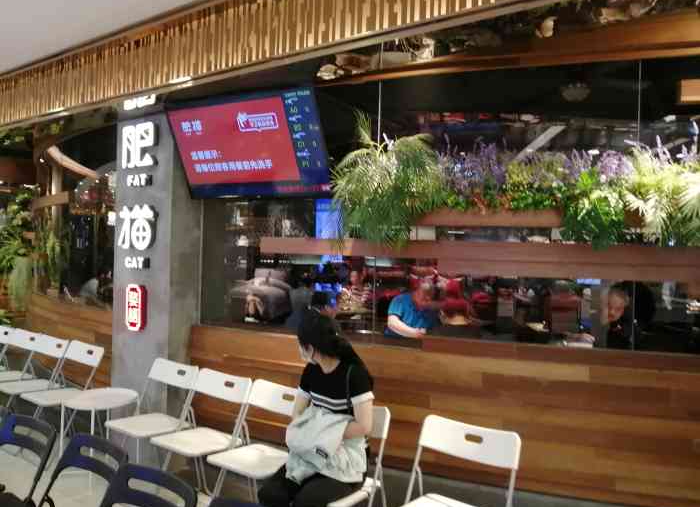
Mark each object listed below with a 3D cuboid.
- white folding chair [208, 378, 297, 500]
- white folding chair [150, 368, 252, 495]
[{"bbox_3d":[-0.472,1.116,2.746,0.445,0.785,0.450,2,0,33],"label":"white folding chair"},{"bbox_3d":[-0.849,1.105,2.993,0.445,0.785,0.450,2,0,33],"label":"white folding chair"}]

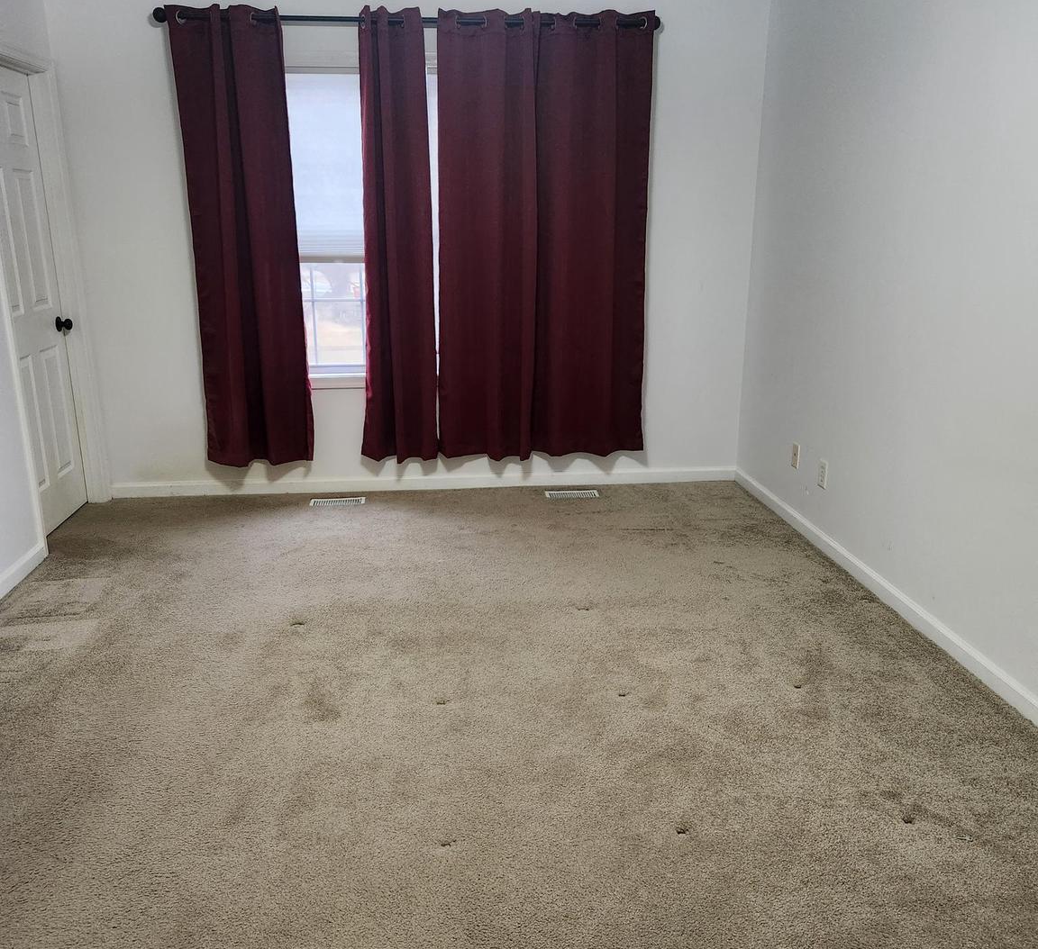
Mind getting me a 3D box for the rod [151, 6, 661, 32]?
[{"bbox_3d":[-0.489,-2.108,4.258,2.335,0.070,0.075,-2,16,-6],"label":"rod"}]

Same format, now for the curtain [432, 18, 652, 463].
[{"bbox_3d":[0.128,-1.136,4.592,1.080,2.175,0.110,-2,16,-6],"label":"curtain"}]

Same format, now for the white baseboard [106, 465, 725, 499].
[{"bbox_3d":[-0.450,0.040,4.951,3.350,0.088,0.016,-2,16,-6],"label":"white baseboard"}]

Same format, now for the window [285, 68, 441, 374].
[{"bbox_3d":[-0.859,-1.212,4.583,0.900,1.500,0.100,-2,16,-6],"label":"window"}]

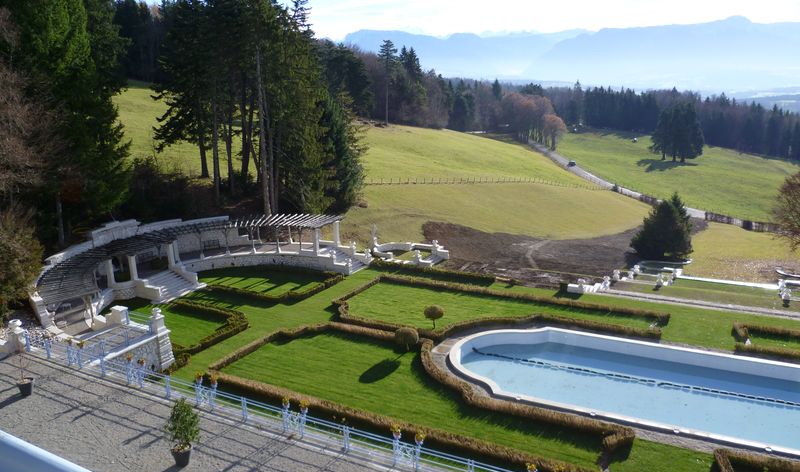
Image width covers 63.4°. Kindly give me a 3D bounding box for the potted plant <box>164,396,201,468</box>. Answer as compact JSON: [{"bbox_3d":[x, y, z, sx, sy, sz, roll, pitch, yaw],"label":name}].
[{"bbox_3d":[-6.977,6.186,20.420,1.100,2.250,1.100,-1,14,0],"label":"potted plant"}]

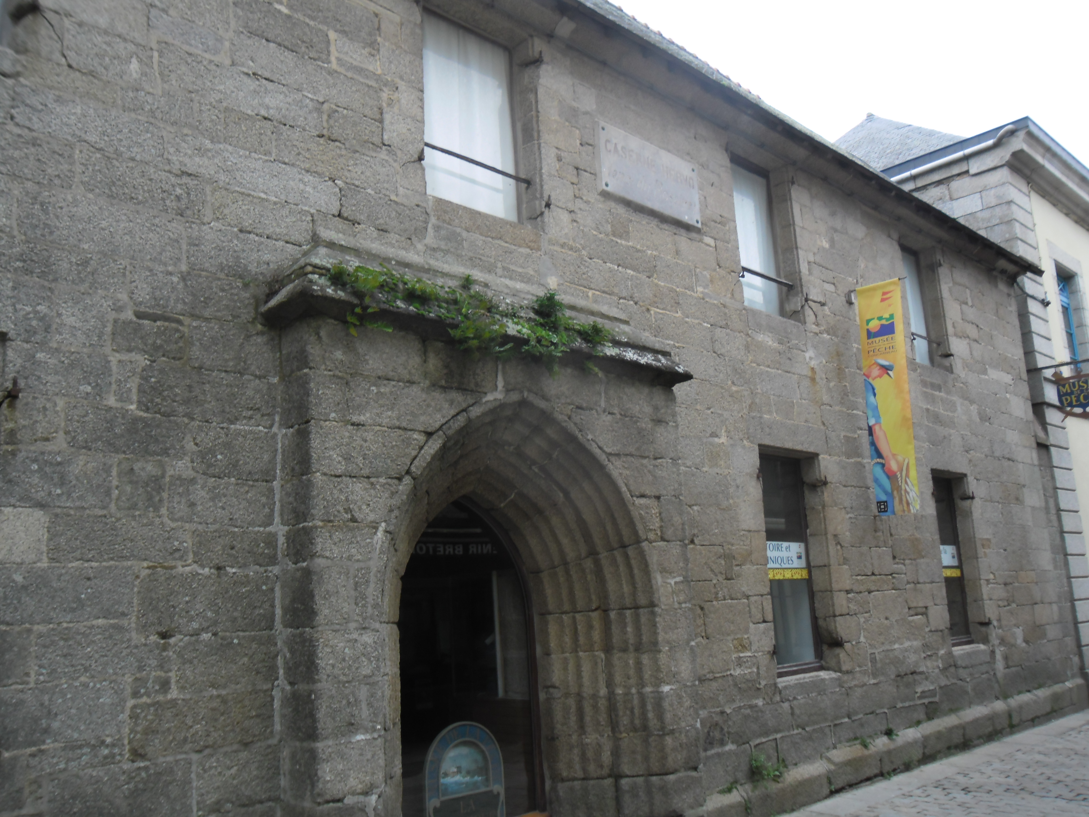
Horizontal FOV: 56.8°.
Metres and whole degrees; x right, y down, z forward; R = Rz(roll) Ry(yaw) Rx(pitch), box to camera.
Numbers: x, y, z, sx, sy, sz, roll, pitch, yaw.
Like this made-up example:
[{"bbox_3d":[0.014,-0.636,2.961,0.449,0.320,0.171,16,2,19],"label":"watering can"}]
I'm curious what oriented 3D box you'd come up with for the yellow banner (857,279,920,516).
[{"bbox_3d":[3.170,-0.114,9.277,0.420,2.170,0.030,-12,-14,43],"label":"yellow banner"}]

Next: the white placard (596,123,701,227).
[{"bbox_3d":[0.792,-1.722,7.534,0.060,0.520,1.170,-12,-14,43],"label":"white placard"}]

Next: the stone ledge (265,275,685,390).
[{"bbox_3d":[-0.208,-0.421,6.479,0.450,0.240,3.360,-14,-16,42],"label":"stone ledge"}]

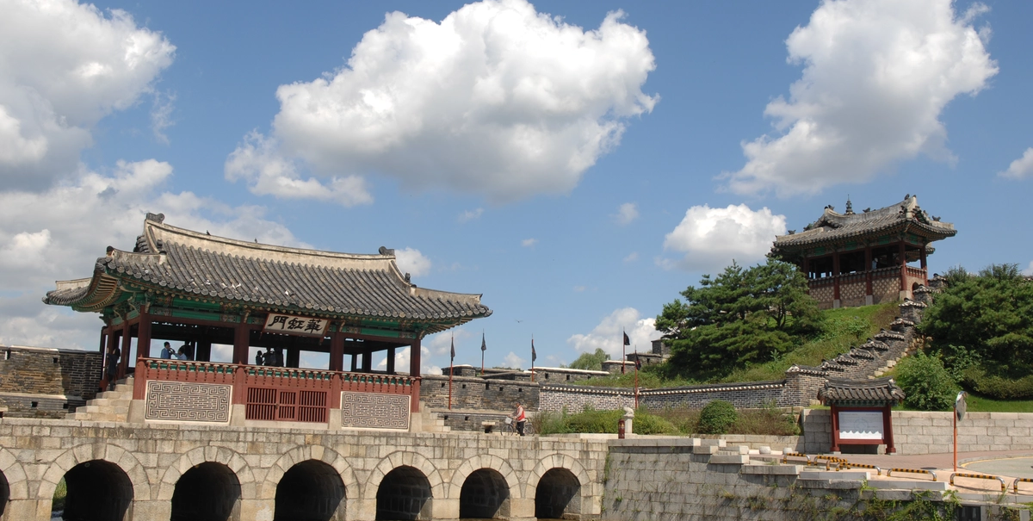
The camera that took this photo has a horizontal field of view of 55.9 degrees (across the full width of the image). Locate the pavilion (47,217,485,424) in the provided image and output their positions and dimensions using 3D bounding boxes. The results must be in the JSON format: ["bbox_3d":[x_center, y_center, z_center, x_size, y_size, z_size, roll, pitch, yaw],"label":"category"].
[{"bbox_3d":[-10.117,2.733,39.610,15.251,7.979,10.201,9,-13,-33],"label":"pavilion"}]

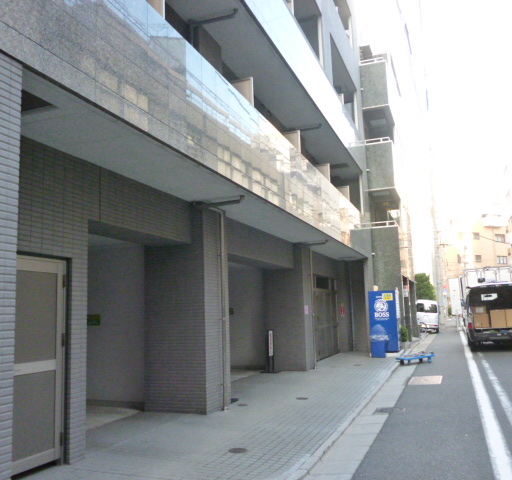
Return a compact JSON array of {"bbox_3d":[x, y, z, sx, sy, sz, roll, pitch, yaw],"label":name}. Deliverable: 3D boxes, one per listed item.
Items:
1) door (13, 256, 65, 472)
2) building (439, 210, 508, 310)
[{"bbox_3d":[-2.152,1.189,4.984,0.090,2.060,0.850,-5,-8,20],"label":"door"},{"bbox_3d":[27.900,3.000,66.000,7.500,12.800,7.000,1,-8,-18],"label":"building"}]

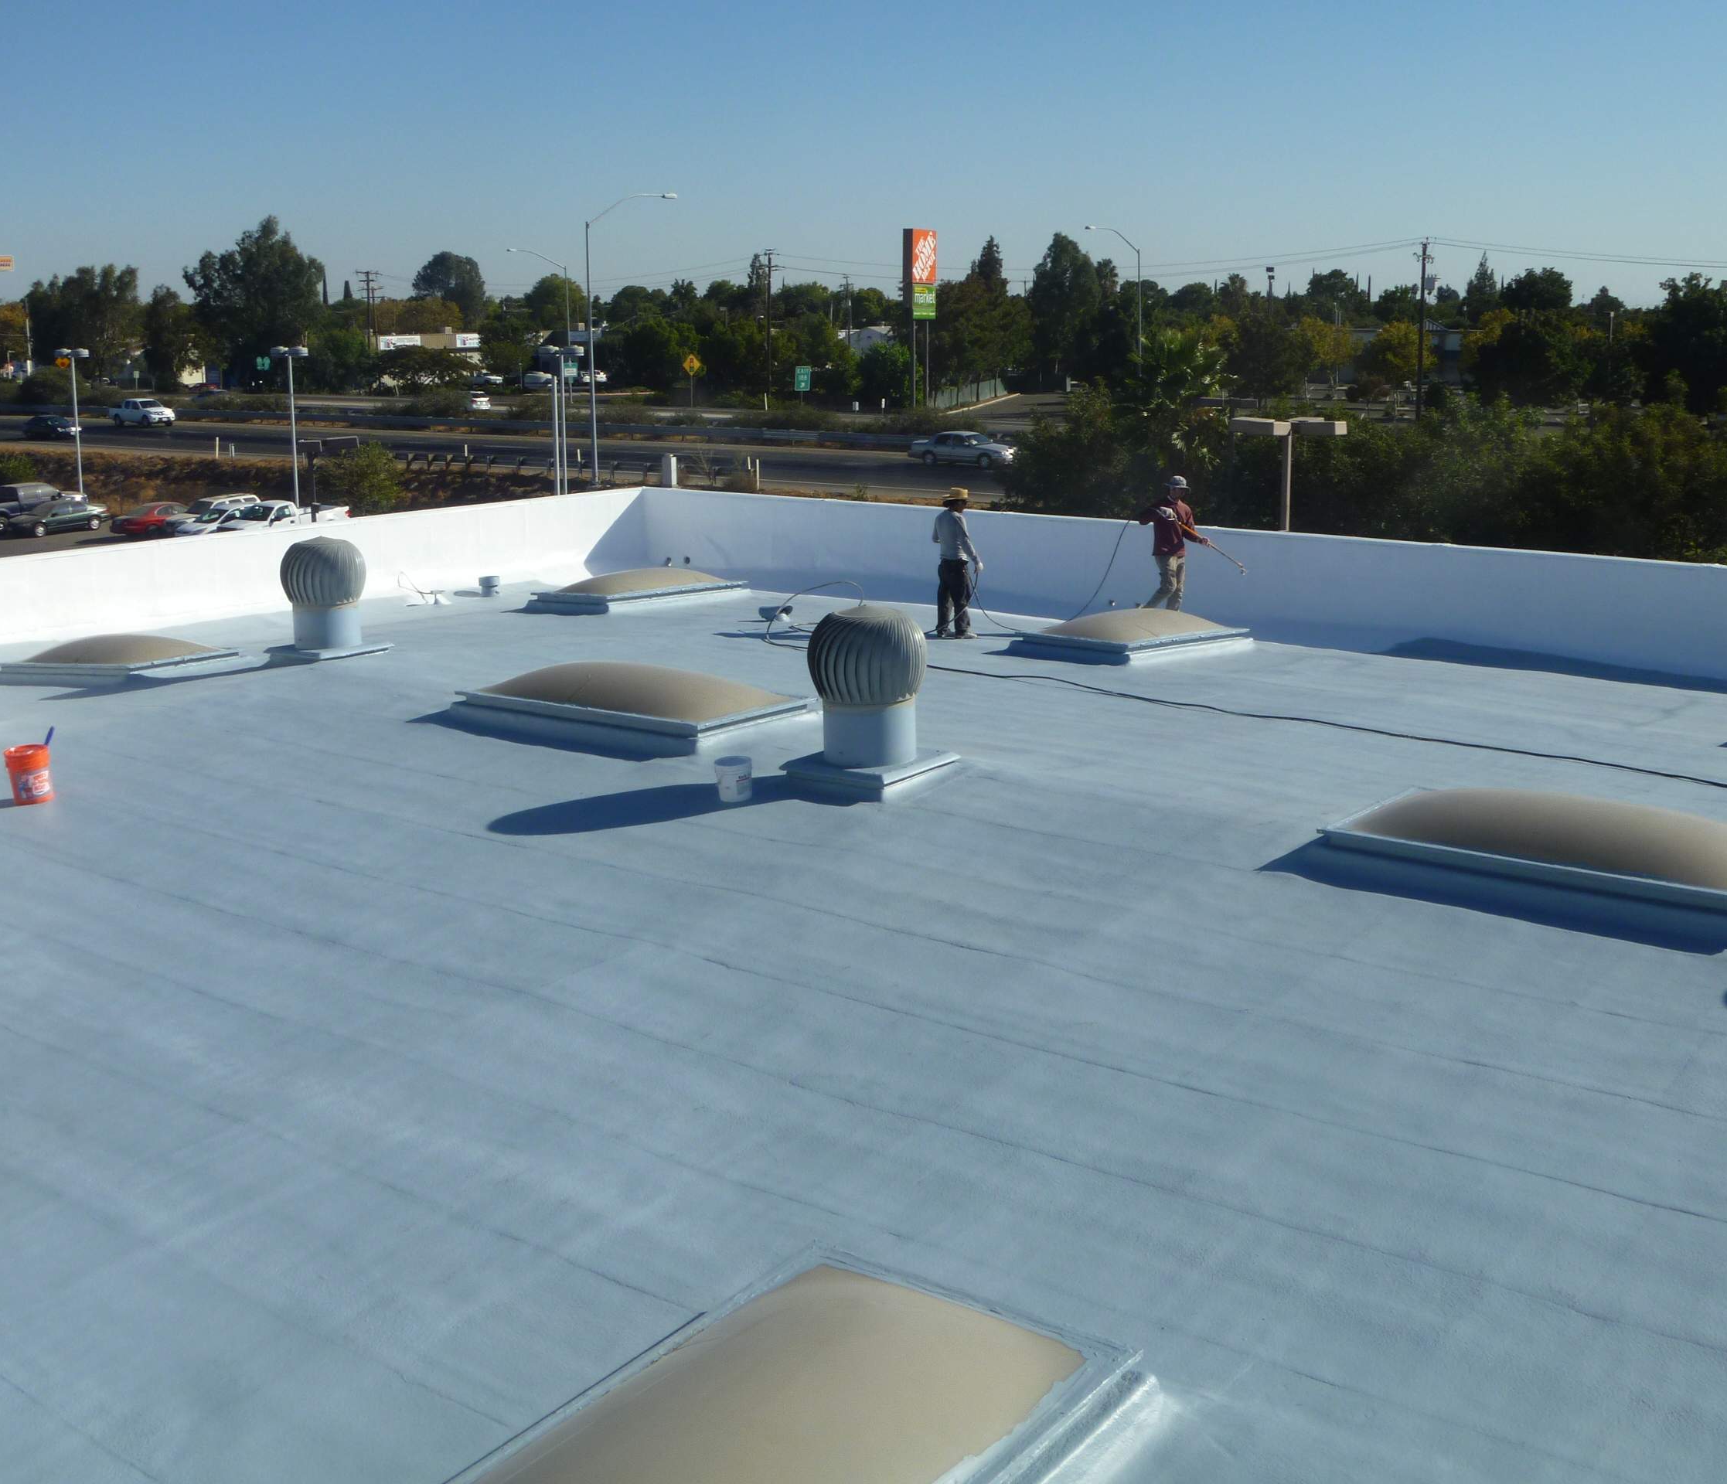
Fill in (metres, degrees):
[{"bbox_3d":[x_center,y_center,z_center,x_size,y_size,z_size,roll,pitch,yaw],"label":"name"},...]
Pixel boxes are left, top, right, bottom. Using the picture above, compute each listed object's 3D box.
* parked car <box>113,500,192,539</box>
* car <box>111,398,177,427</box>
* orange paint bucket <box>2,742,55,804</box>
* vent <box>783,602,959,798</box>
[{"bbox_3d":[-31.558,-10.200,90.302,1.780,1.380,4.700,6,14,28],"label":"parked car"},{"bbox_3d":[-47.838,-21.889,133.000,5.250,1.800,1.850,9,15,39],"label":"car"},{"bbox_3d":[-5.844,0.227,14.061,0.303,0.370,0.303,-8,13,-22],"label":"orange paint bucket"},{"bbox_3d":[0.048,-0.320,13.304,0.870,1.180,0.870,9,15,37],"label":"vent"}]

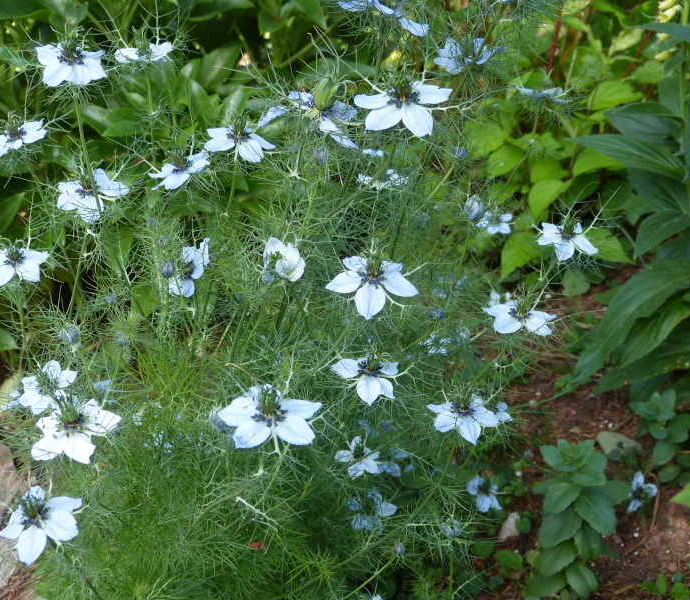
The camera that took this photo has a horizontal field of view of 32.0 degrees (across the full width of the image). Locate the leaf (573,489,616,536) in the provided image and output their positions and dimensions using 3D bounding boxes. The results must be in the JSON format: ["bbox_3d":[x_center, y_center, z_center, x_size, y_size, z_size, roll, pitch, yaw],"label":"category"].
[{"bbox_3d":[0.212,0.180,1.020,0.029,0.012,0.045,-25,58,-42],"label":"leaf"}]

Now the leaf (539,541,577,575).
[{"bbox_3d":[0.191,0.232,1.080,0.040,0.009,0.025,-34,62,-12],"label":"leaf"}]

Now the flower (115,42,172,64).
[{"bbox_3d":[-0.151,-0.186,0.900,0.045,0.016,0.045,0,16,0],"label":"flower"}]

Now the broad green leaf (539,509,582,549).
[{"bbox_3d":[0.188,0.200,1.050,0.040,0.009,0.026,-34,63,-11],"label":"broad green leaf"}]

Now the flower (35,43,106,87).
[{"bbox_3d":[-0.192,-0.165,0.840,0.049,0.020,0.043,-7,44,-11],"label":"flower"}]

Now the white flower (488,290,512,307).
[{"bbox_3d":[0.138,-0.001,1.070,0.026,0.016,0.024,5,43,7],"label":"white flower"}]

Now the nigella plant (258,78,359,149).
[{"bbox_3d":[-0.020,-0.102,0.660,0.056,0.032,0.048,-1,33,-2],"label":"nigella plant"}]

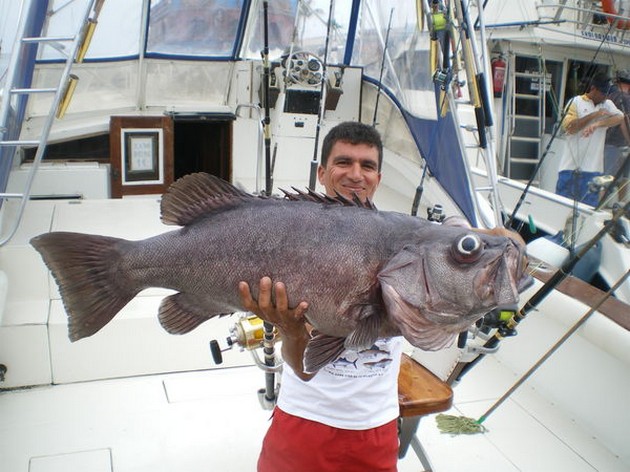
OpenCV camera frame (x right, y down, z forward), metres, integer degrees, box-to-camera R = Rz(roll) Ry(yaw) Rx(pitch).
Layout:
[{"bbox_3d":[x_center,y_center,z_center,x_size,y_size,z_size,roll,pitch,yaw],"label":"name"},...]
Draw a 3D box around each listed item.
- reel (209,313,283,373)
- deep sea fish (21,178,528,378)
[{"bbox_3d":[-0.248,0.375,2.320,0.245,0.195,0.160,-2,9,-20],"label":"reel"},{"bbox_3d":[-0.095,0.065,1.300,1.030,0.400,0.220,0,-2,15],"label":"deep sea fish"}]

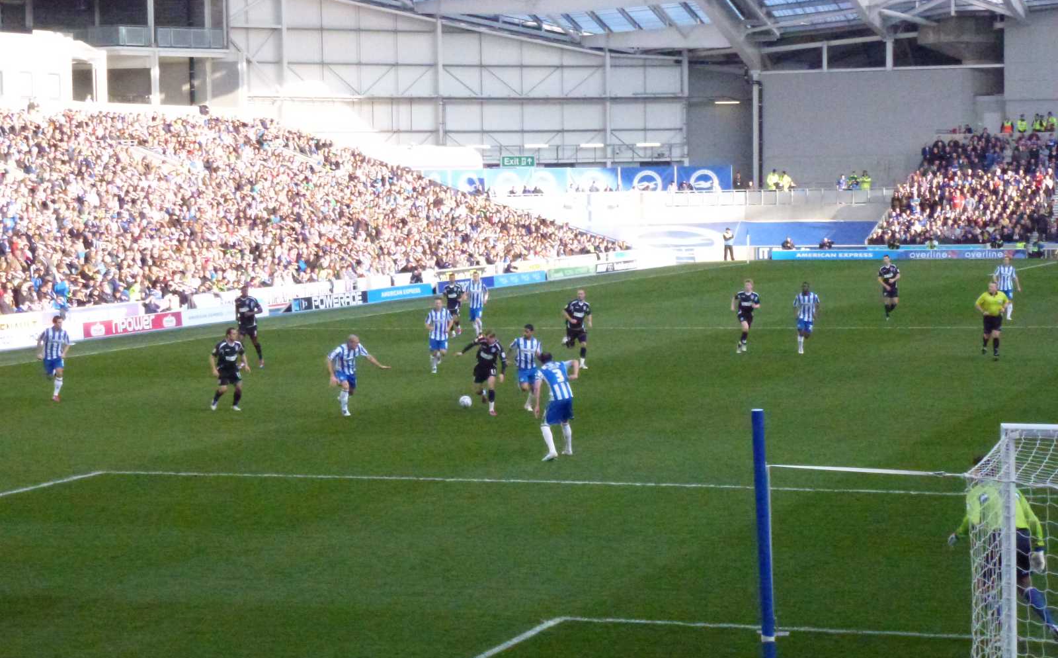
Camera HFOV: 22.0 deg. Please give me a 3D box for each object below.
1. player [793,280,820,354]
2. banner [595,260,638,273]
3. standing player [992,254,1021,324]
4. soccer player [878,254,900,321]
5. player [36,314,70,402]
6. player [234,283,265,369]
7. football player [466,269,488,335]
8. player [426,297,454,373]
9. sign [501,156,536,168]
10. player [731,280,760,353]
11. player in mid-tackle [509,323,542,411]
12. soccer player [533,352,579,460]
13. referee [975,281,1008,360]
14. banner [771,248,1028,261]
[{"bbox_3d":[6.672,-0.258,65.201,0.620,1.724,0.750,0,3,6],"label":"player"},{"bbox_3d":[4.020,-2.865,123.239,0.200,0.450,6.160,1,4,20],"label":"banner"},{"bbox_3d":[13.724,-1.169,78.139,0.800,1.861,0.500,0,3,13],"label":"standing player"},{"bbox_3d":[10.512,-1.216,79.476,0.630,1.898,0.600,0,4,18],"label":"soccer player"},{"bbox_3d":[-9.600,0.593,54.945,0.650,1.736,0.750,-1,4,-14],"label":"player"},{"bbox_3d":[-6.568,-0.065,63.954,0.650,1.907,0.650,1,4,30],"label":"player"},{"bbox_3d":[-1.400,-0.677,74.316,0.610,1.807,0.650,-1,3,-5],"label":"football player"},{"bbox_3d":[-2.000,0.144,60.949,0.650,1.680,0.700,-1,3,0],"label":"player"},{"bbox_3d":[-0.563,-8.975,146.000,1.860,0.630,0.100,0,3,0],"label":"sign"},{"bbox_3d":[5.261,-0.308,66.089,0.700,1.770,0.700,0,3,7],"label":"player"},{"bbox_3d":[-0.062,0.719,50.901,0.620,1.624,0.750,0,3,12],"label":"player in mid-tackle"},{"bbox_3d":[0.428,1.208,42.082,0.700,1.662,0.680,-2,4,-30],"label":"soccer player"},{"bbox_3d":[10.616,-0.185,62.333,0.750,1.790,0.620,0,3,-2],"label":"referee"},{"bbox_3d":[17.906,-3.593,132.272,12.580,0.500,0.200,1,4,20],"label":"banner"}]

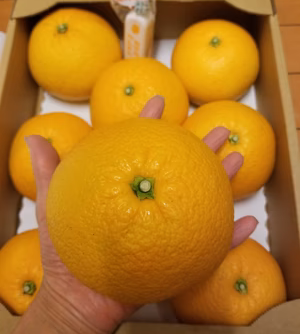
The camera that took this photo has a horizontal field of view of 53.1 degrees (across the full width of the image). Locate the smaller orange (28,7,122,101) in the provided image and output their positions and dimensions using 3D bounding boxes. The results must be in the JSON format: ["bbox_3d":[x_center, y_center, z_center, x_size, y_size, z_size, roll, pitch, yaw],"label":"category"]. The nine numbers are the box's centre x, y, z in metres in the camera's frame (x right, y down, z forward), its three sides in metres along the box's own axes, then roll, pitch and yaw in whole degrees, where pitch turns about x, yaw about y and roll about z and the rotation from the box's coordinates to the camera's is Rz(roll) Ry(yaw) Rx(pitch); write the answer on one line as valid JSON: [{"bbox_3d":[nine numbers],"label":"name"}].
[{"bbox_3d":[-0.085,-0.129,0.351,0.106,0.093,0.106,0,70,0],"label":"smaller orange"}]

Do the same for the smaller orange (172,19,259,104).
[{"bbox_3d":[0.076,-0.123,0.353,0.097,0.085,0.097,0,70,0],"label":"smaller orange"}]

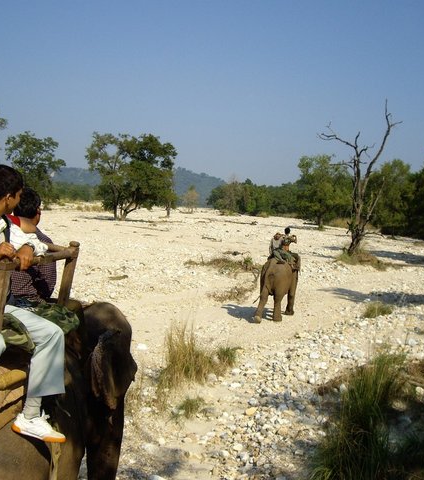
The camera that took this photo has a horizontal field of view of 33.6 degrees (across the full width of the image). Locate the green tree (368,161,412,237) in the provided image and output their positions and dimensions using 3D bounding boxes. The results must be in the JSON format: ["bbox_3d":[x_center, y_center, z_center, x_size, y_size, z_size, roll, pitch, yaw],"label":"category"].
[{"bbox_3d":[17.276,-4.113,68.000,4.646,7.549,4.413,3,3,14],"label":"green tree"}]

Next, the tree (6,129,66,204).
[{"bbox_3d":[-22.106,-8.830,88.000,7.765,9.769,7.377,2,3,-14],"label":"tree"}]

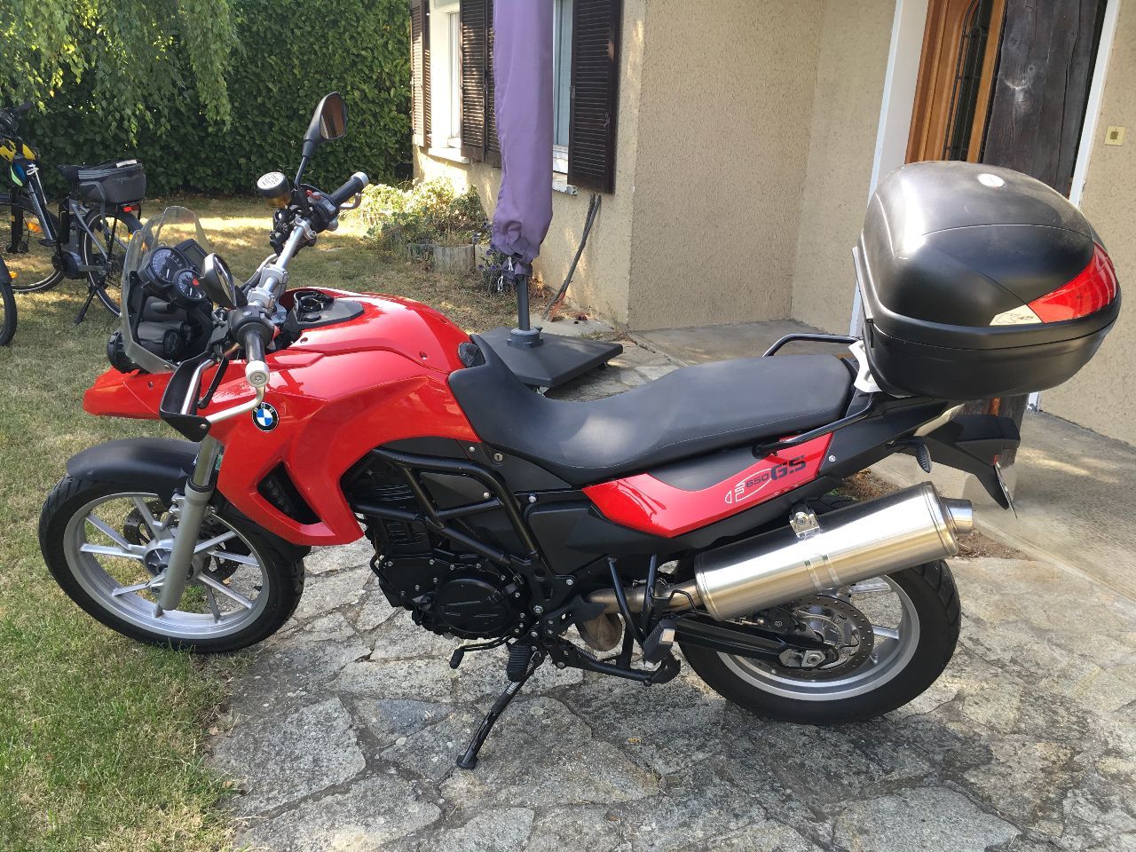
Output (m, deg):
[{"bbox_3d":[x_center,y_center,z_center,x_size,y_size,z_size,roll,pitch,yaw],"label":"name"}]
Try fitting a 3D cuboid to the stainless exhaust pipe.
[{"bbox_3d":[0.393,0.283,1.926,0.820,0.155,0.150,-19,28,26],"label":"stainless exhaust pipe"}]

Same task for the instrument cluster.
[{"bbox_3d":[-0.788,-0.300,1.921,0.080,0.140,0.185,-31,24,28],"label":"instrument cluster"}]

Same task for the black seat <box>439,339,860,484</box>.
[{"bbox_3d":[0.171,-0.058,1.919,0.780,0.250,0.270,4,35,8],"label":"black seat"}]

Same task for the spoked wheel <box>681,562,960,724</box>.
[{"bbox_3d":[0.564,0.442,2.202,0.656,0.656,0.145,4,35,8],"label":"spoked wheel"}]

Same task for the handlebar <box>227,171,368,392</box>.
[{"bbox_3d":[-0.546,-0.306,1.873,0.200,0.180,0.800,1,35,3],"label":"handlebar"}]

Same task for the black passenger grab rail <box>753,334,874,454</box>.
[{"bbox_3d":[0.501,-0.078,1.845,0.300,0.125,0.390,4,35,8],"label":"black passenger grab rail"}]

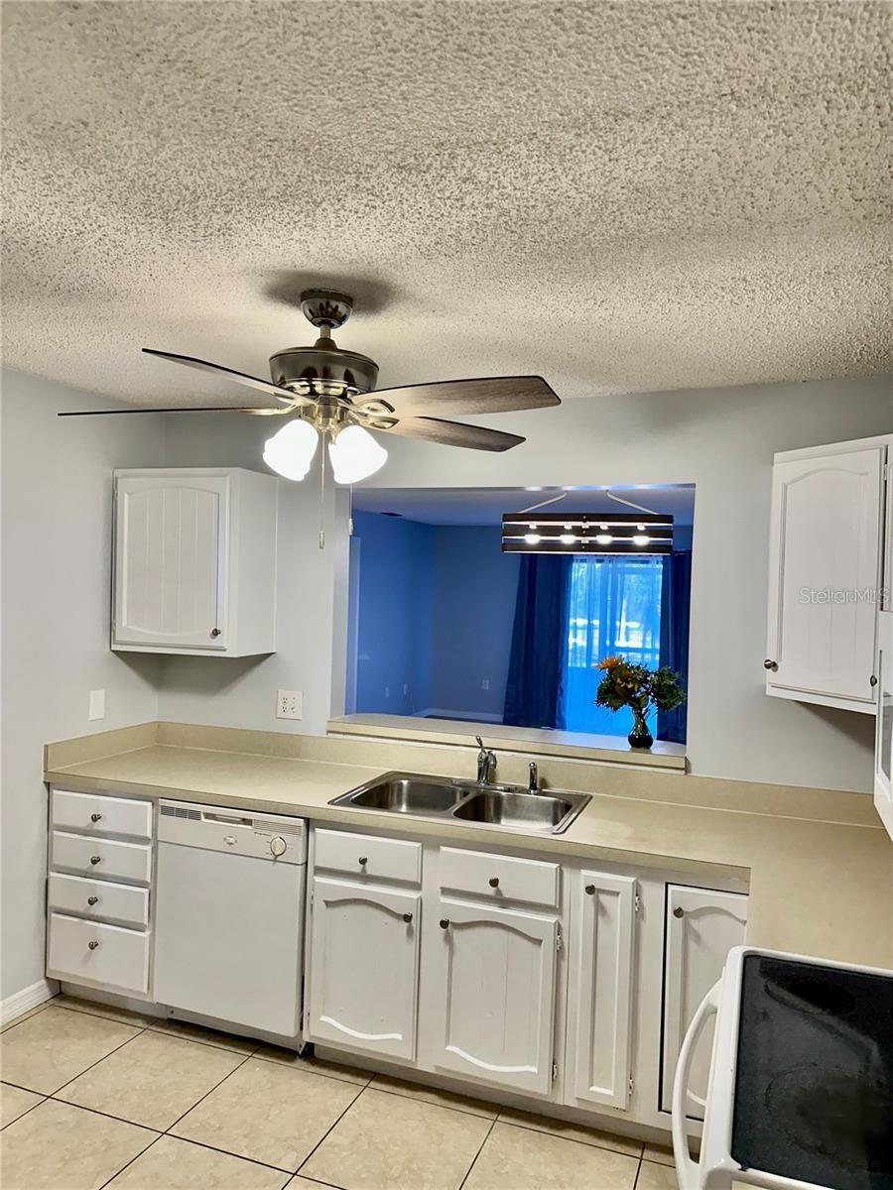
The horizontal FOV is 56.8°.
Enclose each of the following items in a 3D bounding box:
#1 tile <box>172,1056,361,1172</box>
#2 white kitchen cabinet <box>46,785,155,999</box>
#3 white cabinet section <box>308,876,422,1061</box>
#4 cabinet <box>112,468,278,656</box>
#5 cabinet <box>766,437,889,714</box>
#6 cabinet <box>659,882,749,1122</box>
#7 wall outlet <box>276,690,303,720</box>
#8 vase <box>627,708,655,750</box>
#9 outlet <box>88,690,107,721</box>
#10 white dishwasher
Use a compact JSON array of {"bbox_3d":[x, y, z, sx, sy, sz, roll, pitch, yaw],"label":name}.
[{"bbox_3d":[-0.559,1.634,2.617,0.451,0.010,0.451,2,1,21],"label":"tile"},{"bbox_3d":[-1.214,1.127,3.382,0.525,0.788,0.580,2,1,21],"label":"white kitchen cabinet"},{"bbox_3d":[-0.179,1.236,2.966,0.400,0.565,0.530,2,1,21],"label":"white cabinet section"},{"bbox_3d":[-1.078,-0.138,3.536,0.630,0.763,0.306,2,1,21],"label":"cabinet"},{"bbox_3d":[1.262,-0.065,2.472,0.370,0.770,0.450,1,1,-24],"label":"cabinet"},{"bbox_3d":[0.827,1.169,2.589,0.265,0.680,0.530,2,1,21],"label":"cabinet"},{"bbox_3d":[-0.676,0.473,3.542,0.121,0.119,0.009,2,1,21],"label":"wall outlet"},{"bbox_3d":[0.725,0.491,3.082,0.094,0.150,0.094,2,1,21],"label":"vase"},{"bbox_3d":[-1.454,0.460,3.449,0.008,0.120,0.076,2,1,21],"label":"outlet"},{"bbox_3d":[-0.665,1.154,3.186,0.608,0.808,0.600,2,1,21],"label":"white dishwasher"}]

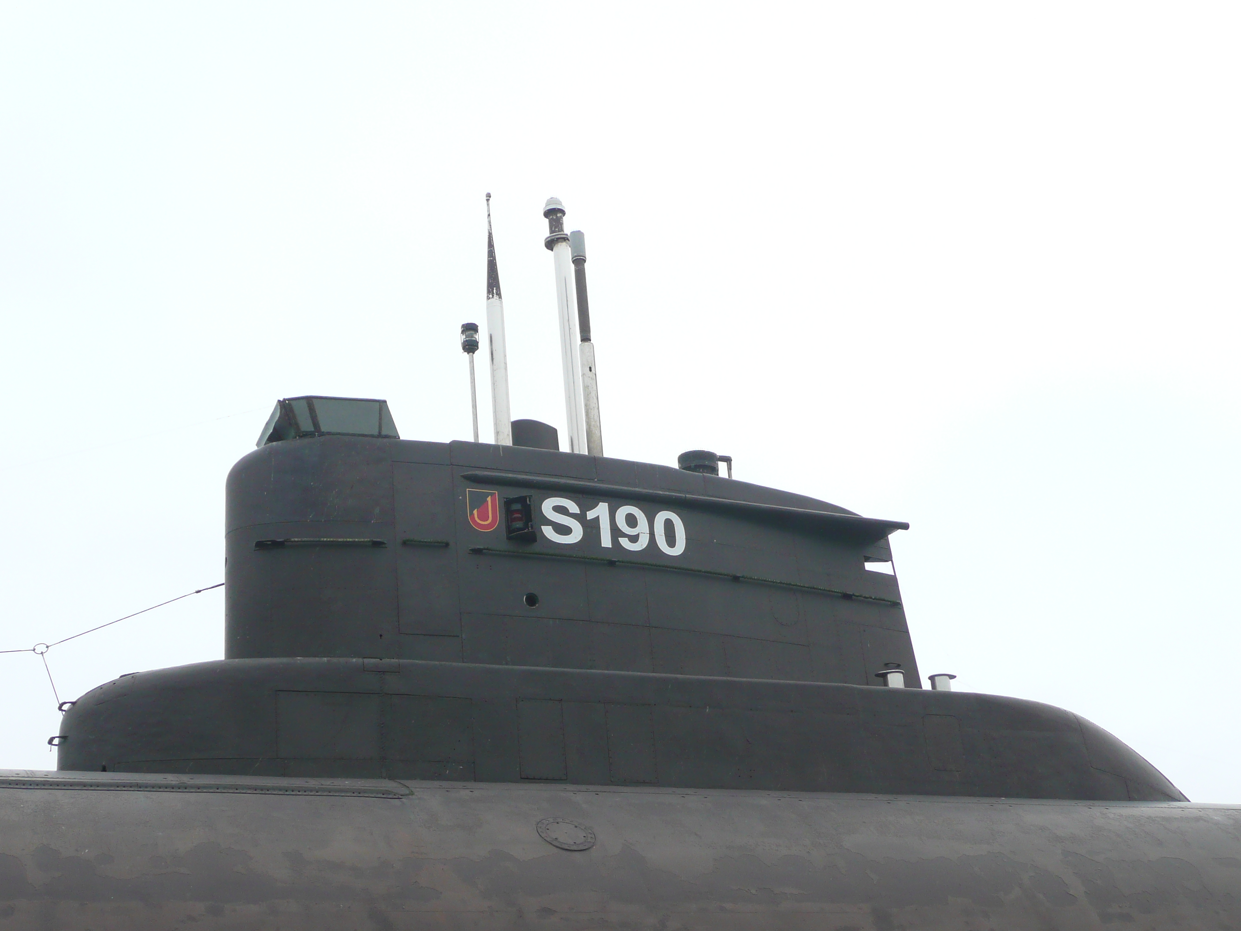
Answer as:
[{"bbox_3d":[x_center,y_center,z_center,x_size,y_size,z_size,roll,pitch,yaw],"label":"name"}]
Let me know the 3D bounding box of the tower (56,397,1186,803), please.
[{"bbox_3d":[0.797,1.777,19.473,13.170,4.020,2.300,6,-25,-26],"label":"tower"}]

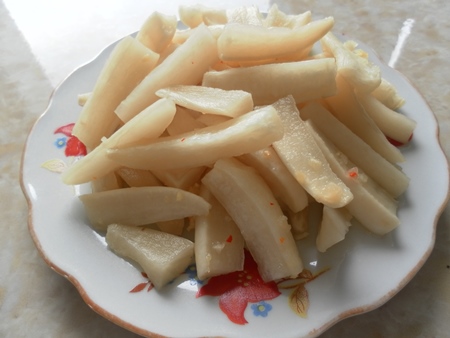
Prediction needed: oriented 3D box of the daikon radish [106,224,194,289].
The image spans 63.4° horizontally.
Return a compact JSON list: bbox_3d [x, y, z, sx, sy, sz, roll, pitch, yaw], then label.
[{"bbox_3d":[-0.032,0.035,0.152,0.030,0.014,0.017,22,58,13],"label":"daikon radish"}]

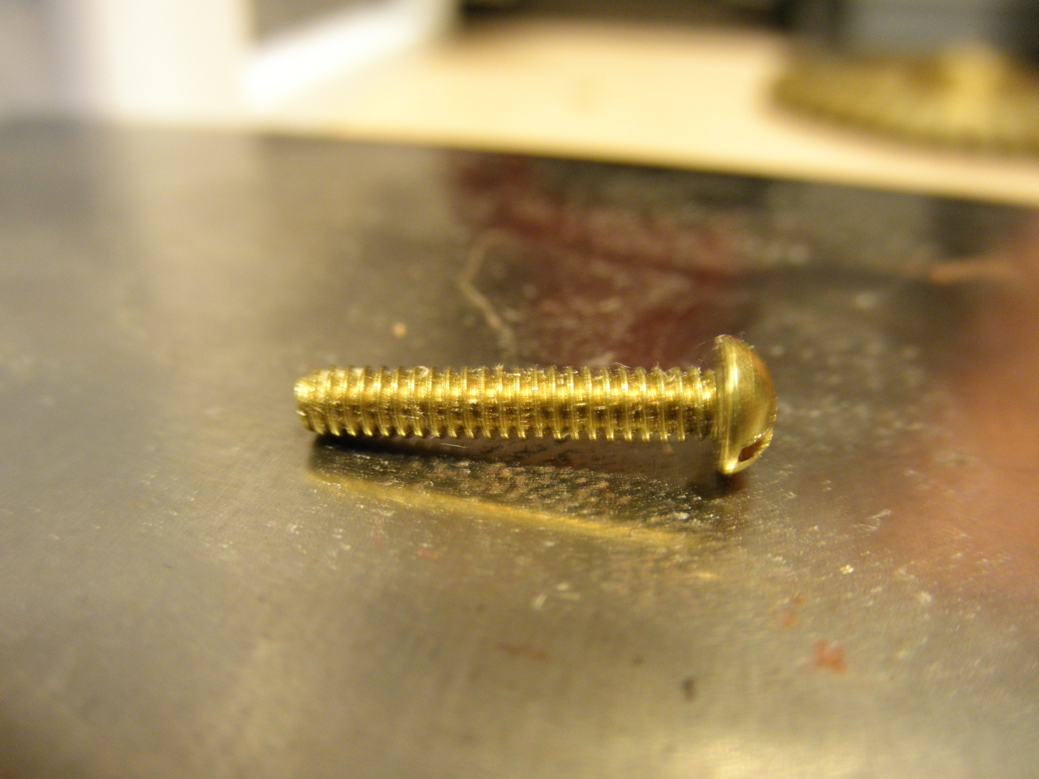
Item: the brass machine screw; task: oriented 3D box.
[{"bbox_3d":[0.001,0.001,0.039,0.022,0.006,0.006,0,31,6],"label":"brass machine screw"}]

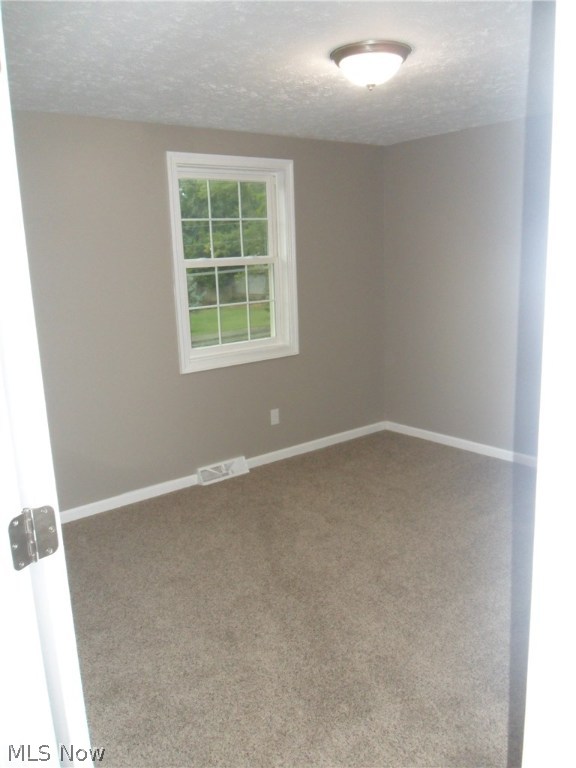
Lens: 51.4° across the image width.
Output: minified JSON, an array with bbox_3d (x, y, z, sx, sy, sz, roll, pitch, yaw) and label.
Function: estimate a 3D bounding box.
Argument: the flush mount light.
[{"bbox_3d":[0.352,-1.320,2.541,0.340,0.143,0.340,-2,12,0],"label":"flush mount light"}]

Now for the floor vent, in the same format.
[{"bbox_3d":[-0.446,0.609,4.231,0.378,0.110,0.057,-11,15,-36],"label":"floor vent"}]

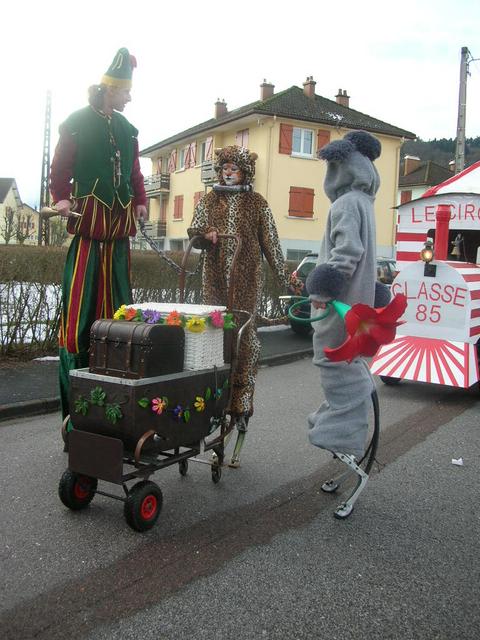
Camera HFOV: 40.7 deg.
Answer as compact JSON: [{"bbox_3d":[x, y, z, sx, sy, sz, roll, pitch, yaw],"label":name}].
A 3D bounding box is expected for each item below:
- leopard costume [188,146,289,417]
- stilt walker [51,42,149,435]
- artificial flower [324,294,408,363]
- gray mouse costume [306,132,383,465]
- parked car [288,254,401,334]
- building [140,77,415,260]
[{"bbox_3d":[-0.019,-0.220,4.448,0.670,1.870,0.480,3,5,9],"label":"leopard costume"},{"bbox_3d":[-0.995,-0.481,4.578,0.650,2.660,0.460,-1,6,-33],"label":"stilt walker"},{"bbox_3d":[0.684,0.041,3.500,0.400,0.350,0.320,-2,18,-35],"label":"artificial flower"},{"bbox_3d":[0.641,-0.136,3.871,0.420,1.920,0.560,4,6,23],"label":"gray mouse costume"},{"bbox_3d":[2.724,-0.478,12.992,1.720,1.500,4.300,5,6,33],"label":"parked car"},{"bbox_3d":[1.327,-7.868,36.478,9.100,10.900,14.100,-1,6,-28],"label":"building"}]

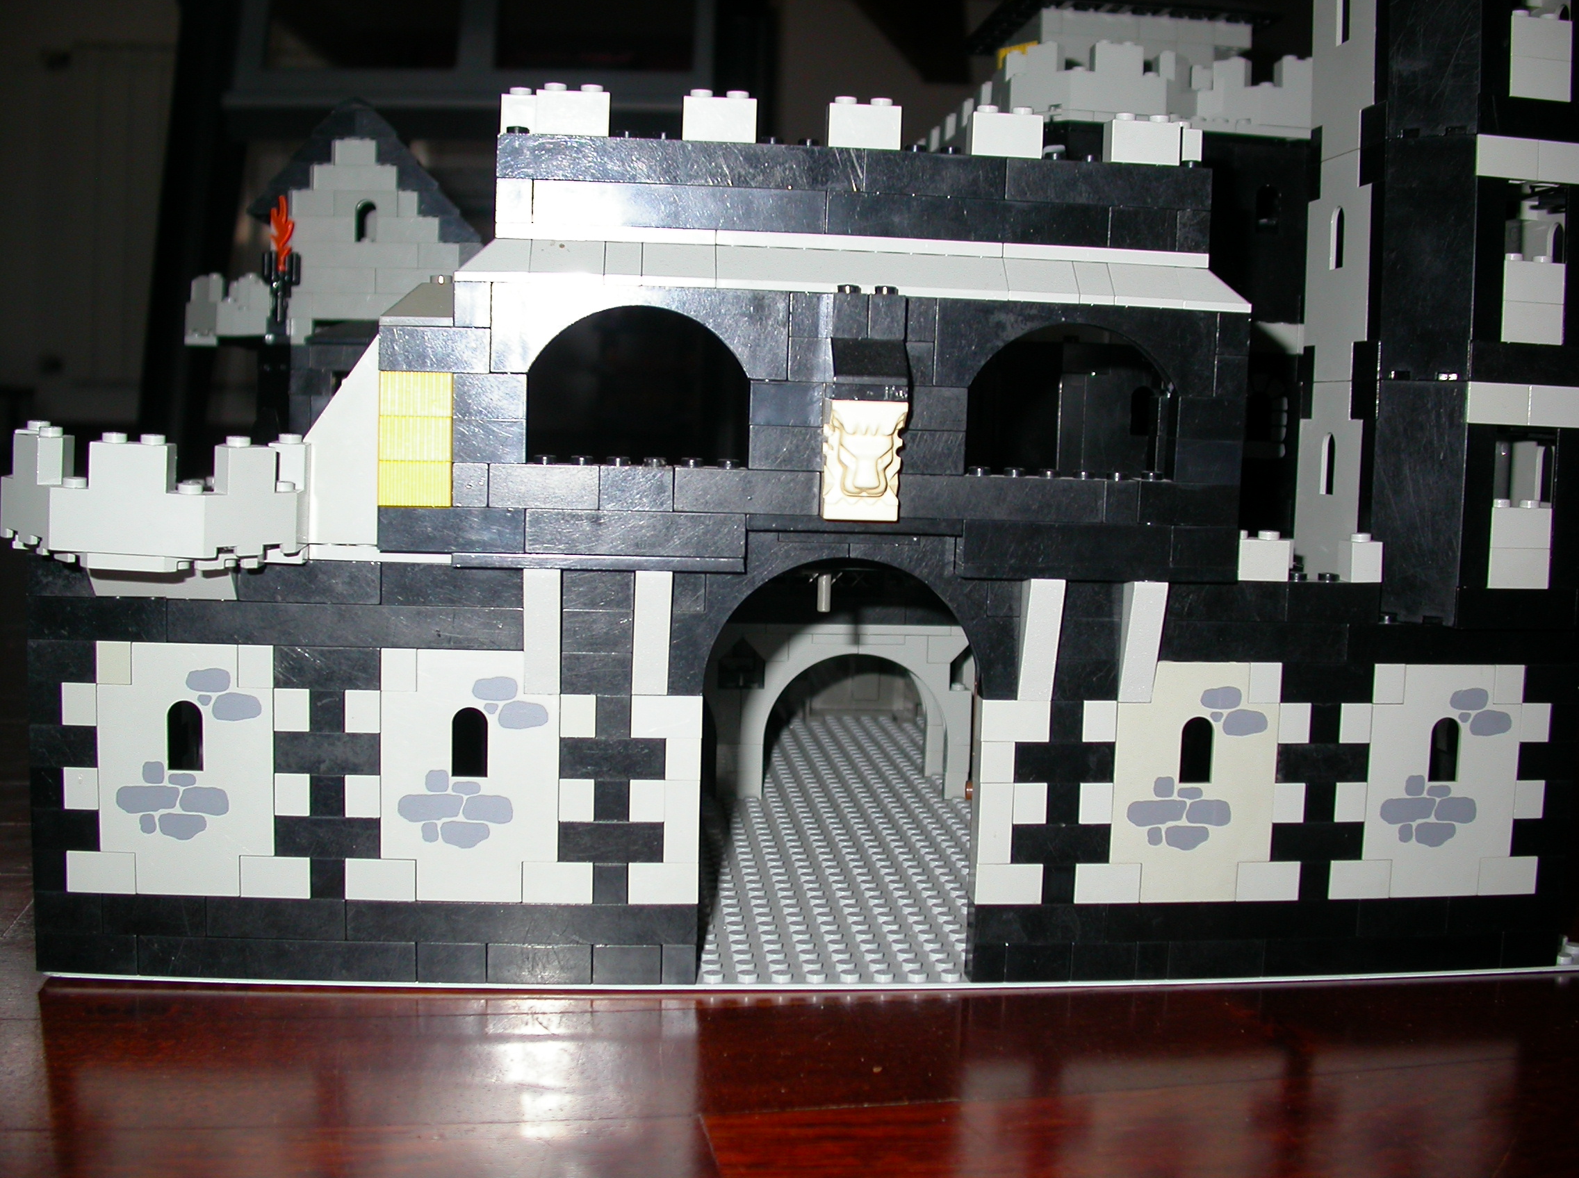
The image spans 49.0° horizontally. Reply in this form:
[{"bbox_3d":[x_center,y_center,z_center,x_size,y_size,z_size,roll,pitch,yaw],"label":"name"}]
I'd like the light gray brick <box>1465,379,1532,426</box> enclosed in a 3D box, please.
[{"bbox_3d":[0.165,-0.043,0.409,0.016,0.010,0.008,1,5,-6],"label":"light gray brick"}]

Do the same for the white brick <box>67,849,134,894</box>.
[{"bbox_3d":[-0.156,0.064,0.395,0.016,0.010,0.008,1,5,-6],"label":"white brick"}]

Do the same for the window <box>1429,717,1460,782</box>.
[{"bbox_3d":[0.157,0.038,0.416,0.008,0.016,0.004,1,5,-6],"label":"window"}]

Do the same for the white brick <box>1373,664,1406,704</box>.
[{"bbox_3d":[0.143,0.022,0.415,0.008,0.010,0.008,1,5,-6],"label":"white brick"}]

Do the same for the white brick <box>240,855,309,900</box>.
[{"bbox_3d":[-0.116,0.064,0.392,0.016,0.010,0.008,1,5,-6],"label":"white brick"}]

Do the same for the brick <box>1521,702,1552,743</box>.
[{"bbox_3d":[0.178,0.031,0.418,0.008,0.011,0.008,1,5,-6],"label":"brick"}]

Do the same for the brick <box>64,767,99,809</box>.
[{"bbox_3d":[-0.158,0.044,0.389,0.008,0.010,0.008,1,5,-6],"label":"brick"}]

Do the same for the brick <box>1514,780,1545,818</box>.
[{"bbox_3d":[0.178,0.050,0.421,0.008,0.010,0.008,1,6,-6],"label":"brick"}]

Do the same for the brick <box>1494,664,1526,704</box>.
[{"bbox_3d":[0.174,0.022,0.418,0.008,0.010,0.008,1,5,-6],"label":"brick"}]

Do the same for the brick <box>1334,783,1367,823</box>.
[{"bbox_3d":[0.133,0.050,0.416,0.008,0.010,0.008,1,6,-6],"label":"brick"}]

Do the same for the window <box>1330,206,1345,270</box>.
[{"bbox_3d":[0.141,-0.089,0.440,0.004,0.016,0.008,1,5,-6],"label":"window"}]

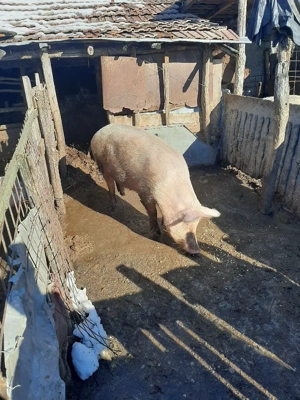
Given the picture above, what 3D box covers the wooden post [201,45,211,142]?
[{"bbox_3d":[0.962,-1.758,5.384,0.130,1.630,0.120,-3,21,1],"label":"wooden post"}]

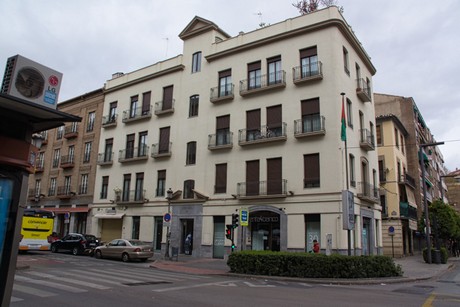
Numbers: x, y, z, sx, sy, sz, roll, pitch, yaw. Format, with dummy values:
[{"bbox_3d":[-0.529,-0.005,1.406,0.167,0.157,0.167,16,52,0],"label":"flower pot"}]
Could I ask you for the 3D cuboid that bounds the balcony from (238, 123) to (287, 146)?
[{"bbox_3d":[2.214,-1.282,23.652,3.450,1.080,0.460,-7,-15,33],"label":"balcony"}]

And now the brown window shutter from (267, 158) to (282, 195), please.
[{"bbox_3d":[3.000,1.535,22.808,1.110,2.450,0.100,-7,-15,33],"label":"brown window shutter"}]

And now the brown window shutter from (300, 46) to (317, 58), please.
[{"bbox_3d":[5.457,-6.920,23.743,1.204,0.648,0.100,-7,-15,31],"label":"brown window shutter"}]

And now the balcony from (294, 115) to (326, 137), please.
[{"bbox_3d":[5.133,-1.643,22.225,1.848,1.148,0.539,-7,-15,31],"label":"balcony"}]

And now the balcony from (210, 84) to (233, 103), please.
[{"bbox_3d":[-0.564,-4.569,26.385,1.910,1.070,0.450,-7,-15,33],"label":"balcony"}]

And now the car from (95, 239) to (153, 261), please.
[{"bbox_3d":[-7.292,6.570,23.786,4.530,1.430,1.750,-7,-15,32],"label":"car"}]

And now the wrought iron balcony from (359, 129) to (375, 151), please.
[{"bbox_3d":[9.893,-0.908,24.807,0.490,1.155,2.065,-8,-16,35],"label":"wrought iron balcony"}]

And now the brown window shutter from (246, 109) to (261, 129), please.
[{"bbox_3d":[1.788,-2.402,25.031,1.183,1.468,0.100,-7,-15,31],"label":"brown window shutter"}]

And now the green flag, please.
[{"bbox_3d":[5.973,-1.801,18.177,0.279,2.376,0.220,-7,-15,31],"label":"green flag"}]

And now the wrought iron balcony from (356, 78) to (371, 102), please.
[{"bbox_3d":[9.979,-4.633,25.657,0.518,1.169,2.100,-8,-16,35],"label":"wrought iron balcony"}]

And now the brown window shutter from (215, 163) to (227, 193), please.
[{"bbox_3d":[-0.593,1.861,25.165,1.010,2.160,0.100,-7,-15,33],"label":"brown window shutter"}]

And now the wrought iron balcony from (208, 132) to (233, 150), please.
[{"bbox_3d":[-0.659,-0.906,25.561,1.960,1.070,0.450,-7,-15,33],"label":"wrought iron balcony"}]

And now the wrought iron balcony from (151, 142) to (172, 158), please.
[{"bbox_3d":[-5.829,-0.235,29.556,1.842,1.118,0.480,-7,-16,33],"label":"wrought iron balcony"}]

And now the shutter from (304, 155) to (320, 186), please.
[{"bbox_3d":[5.306,1.084,22.205,0.980,2.088,0.060,-7,-16,33],"label":"shutter"}]

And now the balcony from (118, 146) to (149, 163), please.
[{"bbox_3d":[-8.751,0.120,31.435,3.334,1.186,0.480,-7,-16,33],"label":"balcony"}]

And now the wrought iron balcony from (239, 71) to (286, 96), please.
[{"bbox_3d":[2.329,-4.888,24.443,3.380,1.100,0.500,-7,-15,33],"label":"wrought iron balcony"}]

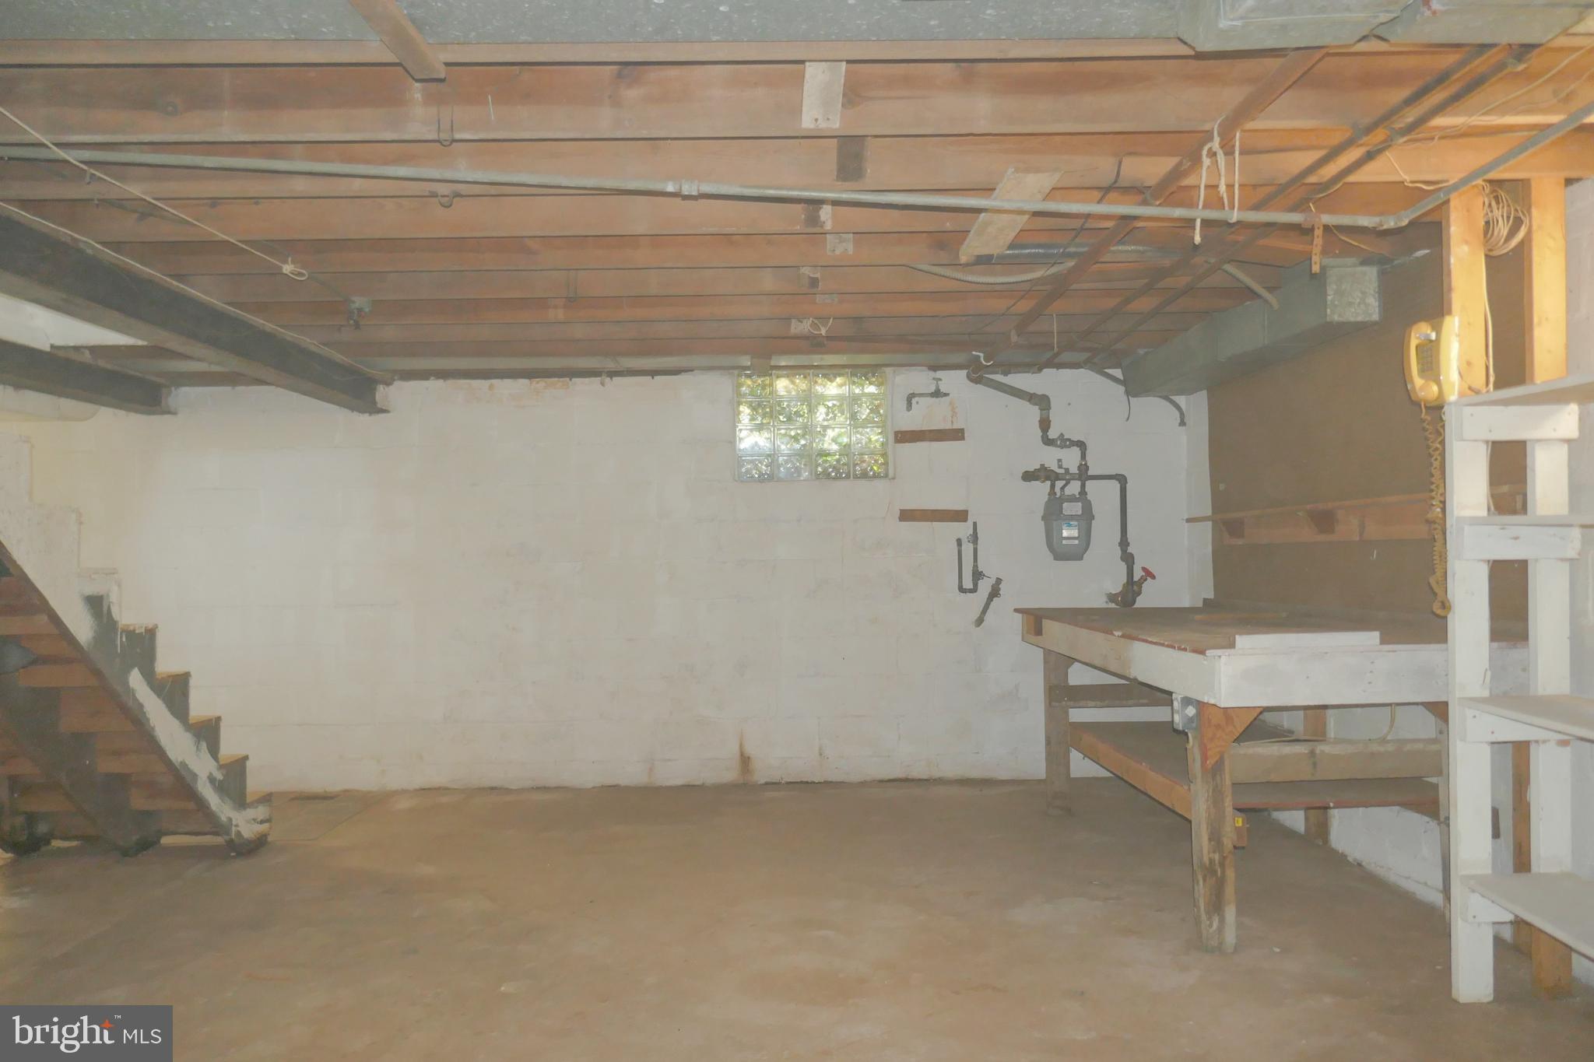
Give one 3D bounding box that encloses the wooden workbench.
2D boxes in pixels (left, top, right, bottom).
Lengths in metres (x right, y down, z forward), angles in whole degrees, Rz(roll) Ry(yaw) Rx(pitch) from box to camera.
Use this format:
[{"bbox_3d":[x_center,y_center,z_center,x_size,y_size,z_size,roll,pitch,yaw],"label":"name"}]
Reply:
[{"bbox_3d":[1.645,0.810,4.367,0.970,0.897,2.410,-1,-1,-1],"label":"wooden workbench"}]

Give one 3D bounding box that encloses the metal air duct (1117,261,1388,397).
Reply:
[{"bbox_3d":[1.907,-0.815,4.862,0.205,0.200,2.100,-1,-1,0],"label":"metal air duct"}]

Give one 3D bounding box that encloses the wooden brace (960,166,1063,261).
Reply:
[{"bbox_3d":[0.617,-0.925,3.246,0.135,0.020,0.790,-1,-1,-1],"label":"wooden brace"}]

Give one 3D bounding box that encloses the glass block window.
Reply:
[{"bbox_3d":[0.080,-0.565,5.919,0.810,0.600,0.090,-1,-1,0],"label":"glass block window"}]

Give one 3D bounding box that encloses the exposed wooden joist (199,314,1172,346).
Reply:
[{"bbox_3d":[-0.422,-0.975,5.069,4.550,0.170,0.042,-1,-1,0],"label":"exposed wooden joist"}]

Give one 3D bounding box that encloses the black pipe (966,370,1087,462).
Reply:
[{"bbox_3d":[1.142,-0.578,5.583,0.593,0.455,0.150,-1,-1,-1],"label":"black pipe"}]

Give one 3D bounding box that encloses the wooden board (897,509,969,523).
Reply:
[{"bbox_3d":[0.723,-0.079,5.868,0.370,0.067,0.022,-1,-1,0],"label":"wooden board"}]

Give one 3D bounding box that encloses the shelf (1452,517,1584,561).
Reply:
[{"bbox_3d":[1.899,0.019,2.934,0.335,0.120,0.055,-1,-1,0],"label":"shelf"}]

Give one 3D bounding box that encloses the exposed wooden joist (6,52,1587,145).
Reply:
[{"bbox_3d":[-0.052,-1.021,2.595,4.400,0.190,0.045,-1,-1,-1],"label":"exposed wooden joist"}]

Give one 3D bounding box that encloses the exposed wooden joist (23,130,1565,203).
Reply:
[{"bbox_3d":[-0.058,-1.014,3.000,4.500,0.190,0.045,-1,-1,-1],"label":"exposed wooden joist"}]

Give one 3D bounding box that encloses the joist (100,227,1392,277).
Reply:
[{"bbox_3d":[-0.075,-1.000,3.814,4.550,0.190,0.045,-1,-1,-1],"label":"joist"}]

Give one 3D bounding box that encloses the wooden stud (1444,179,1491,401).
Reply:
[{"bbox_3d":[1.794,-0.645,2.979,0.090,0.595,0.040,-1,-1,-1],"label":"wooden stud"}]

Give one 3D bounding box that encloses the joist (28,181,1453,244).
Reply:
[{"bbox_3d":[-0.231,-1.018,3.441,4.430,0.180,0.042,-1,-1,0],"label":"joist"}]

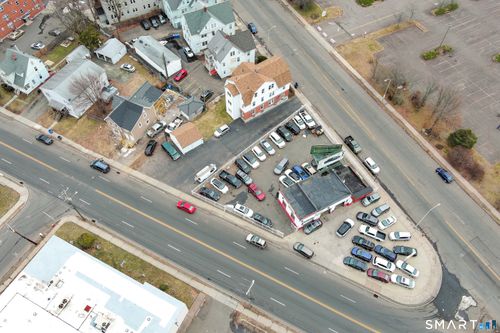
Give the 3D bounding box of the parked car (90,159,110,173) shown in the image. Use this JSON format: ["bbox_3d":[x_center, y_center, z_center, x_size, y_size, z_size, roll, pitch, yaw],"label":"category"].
[{"bbox_3d":[-36.765,-0.034,98.559,4.900,1.700,1.900,19,60,12],"label":"parked car"}]

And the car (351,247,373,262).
[{"bbox_3d":[24.196,18.810,86.978,4.400,1.430,1.750,24,59,16],"label":"car"}]

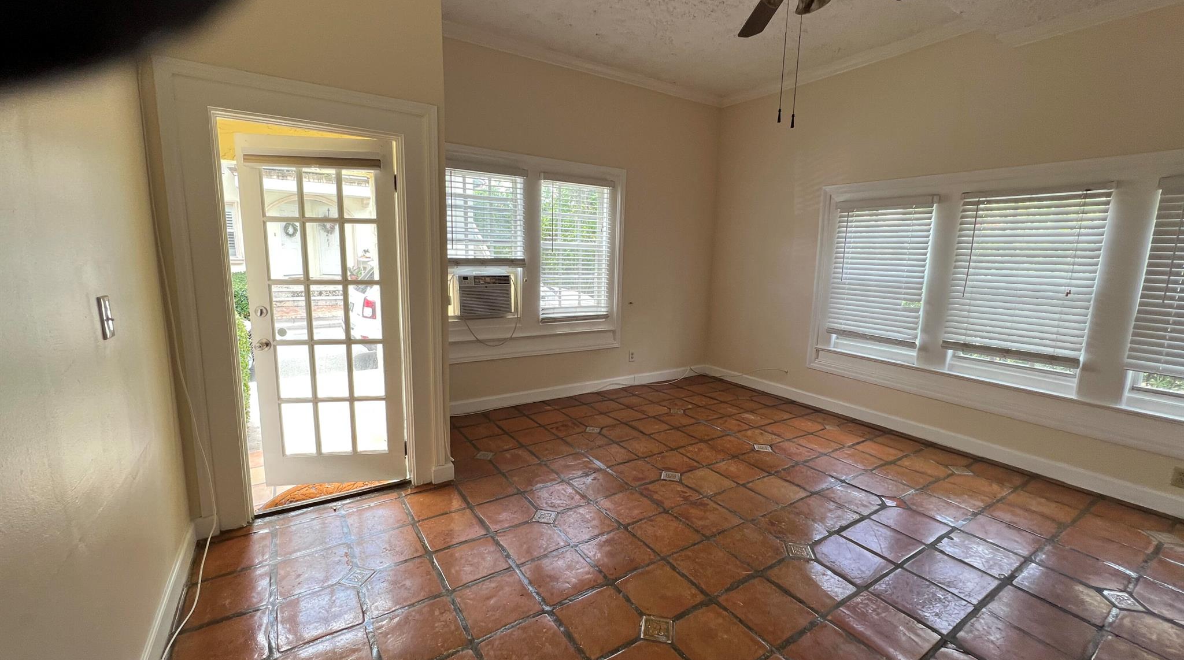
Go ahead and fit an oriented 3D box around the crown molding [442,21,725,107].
[{"bbox_3d":[0.077,-2.458,4.208,3.308,0.080,0.085,-4,10,-32],"label":"crown molding"}]

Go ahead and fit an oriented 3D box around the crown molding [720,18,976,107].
[{"bbox_3d":[2.050,-2.355,4.118,0.085,0.080,2.377,-4,10,-32],"label":"crown molding"}]

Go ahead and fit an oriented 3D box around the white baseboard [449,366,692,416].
[{"bbox_3d":[-0.043,0.615,4.697,3.306,0.123,0.020,-4,10,-32],"label":"white baseboard"}]

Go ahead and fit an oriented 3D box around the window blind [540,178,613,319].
[{"bbox_3d":[-0.144,-0.789,4.415,0.816,1.372,0.070,-4,10,-32],"label":"window blind"}]

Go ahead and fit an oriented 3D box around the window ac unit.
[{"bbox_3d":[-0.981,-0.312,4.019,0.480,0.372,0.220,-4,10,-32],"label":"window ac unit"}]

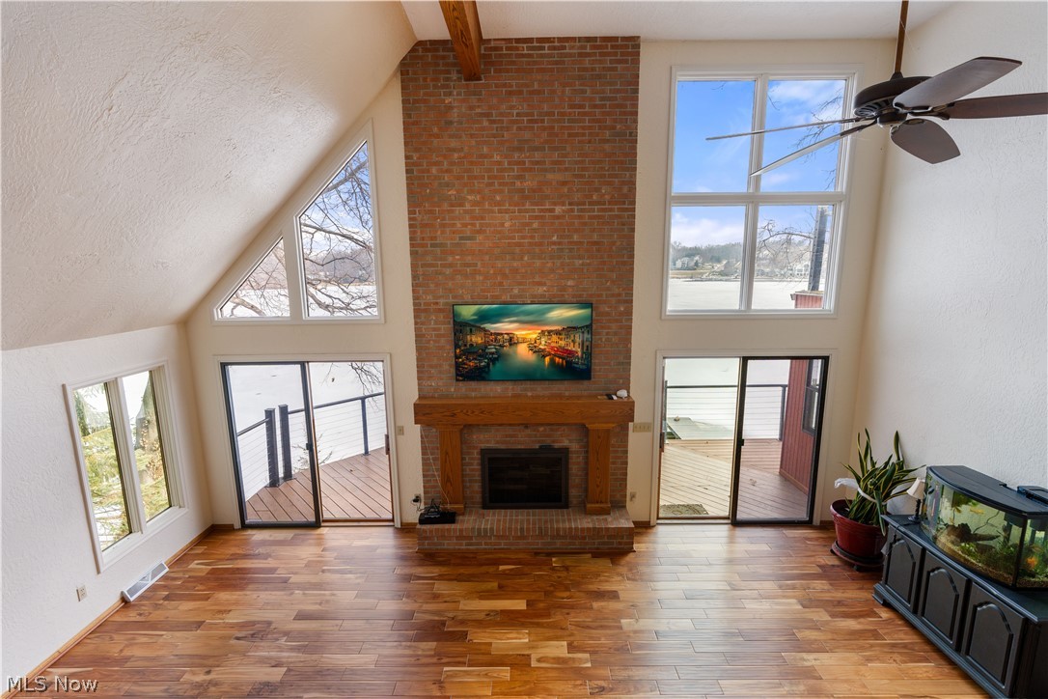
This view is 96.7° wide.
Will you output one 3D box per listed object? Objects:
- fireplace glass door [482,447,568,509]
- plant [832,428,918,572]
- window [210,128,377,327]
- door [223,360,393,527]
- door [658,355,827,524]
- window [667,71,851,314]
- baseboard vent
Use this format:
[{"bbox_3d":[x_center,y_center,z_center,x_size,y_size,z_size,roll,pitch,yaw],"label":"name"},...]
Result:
[{"bbox_3d":[0.021,1.451,5.269,0.974,0.733,0.060,-1,10,0],"label":"fireplace glass door"},{"bbox_3d":[3.442,1.493,4.689,0.620,1.390,0.600,-1,10,1],"label":"plant"},{"bbox_3d":[-2.491,-1.302,4.962,1.880,2.040,0.110,-1,10,1],"label":"window"},{"bbox_3d":[-2.458,1.115,5.392,1.830,2.010,0.110,-1,10,1],"label":"door"},{"bbox_3d":[2.458,1.067,5.331,1.815,2.015,0.110,-1,10,1],"label":"door"},{"bbox_3d":[2.430,-1.574,4.862,1.830,2.460,0.110,-1,10,1],"label":"window"},{"bbox_3d":[-3.666,2.247,4.542,0.095,0.115,0.470,-1,10,1],"label":"baseboard vent"}]

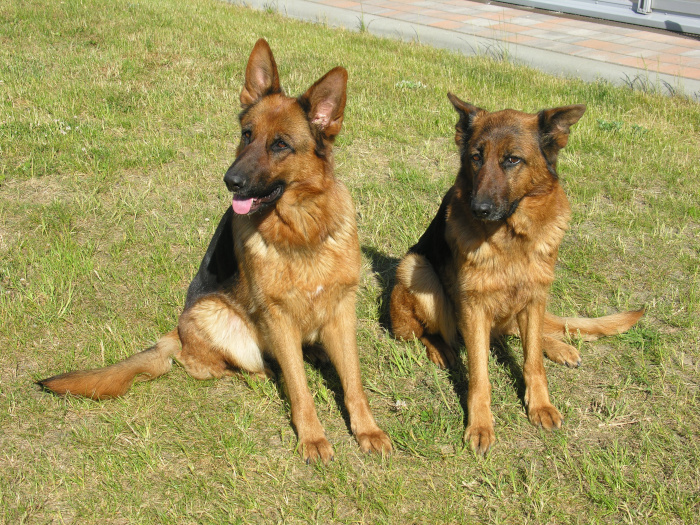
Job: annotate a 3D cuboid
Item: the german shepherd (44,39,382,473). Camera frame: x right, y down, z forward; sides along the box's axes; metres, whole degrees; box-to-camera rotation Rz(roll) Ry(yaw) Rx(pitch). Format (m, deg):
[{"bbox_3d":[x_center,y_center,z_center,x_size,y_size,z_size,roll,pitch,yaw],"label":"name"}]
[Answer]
[{"bbox_3d":[-0.272,-0.064,2.899,0.640,0.810,0.660,-9,22,-23],"label":"german shepherd"}]

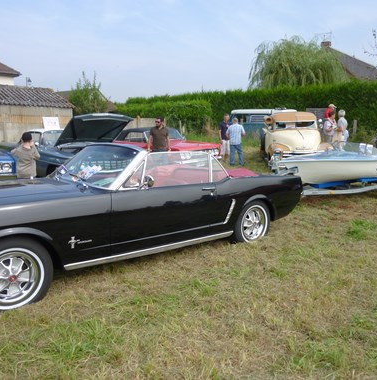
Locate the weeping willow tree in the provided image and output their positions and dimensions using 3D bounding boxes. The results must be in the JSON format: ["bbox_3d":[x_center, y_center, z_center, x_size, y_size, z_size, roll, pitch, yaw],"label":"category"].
[{"bbox_3d":[8.229,-7.550,27.639,7.900,8.725,7.900,0,9,0],"label":"weeping willow tree"}]

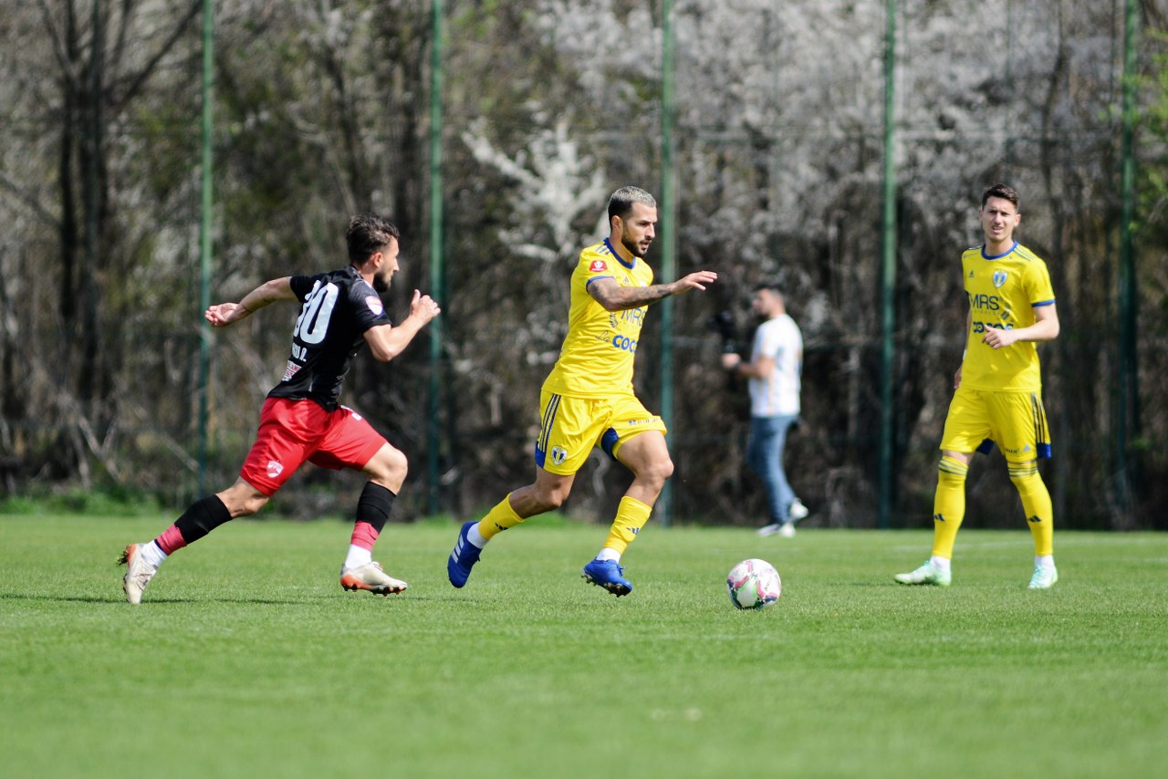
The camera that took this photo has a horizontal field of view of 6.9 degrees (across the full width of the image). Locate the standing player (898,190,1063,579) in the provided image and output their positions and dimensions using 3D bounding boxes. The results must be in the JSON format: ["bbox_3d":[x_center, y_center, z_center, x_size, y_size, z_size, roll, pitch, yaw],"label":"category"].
[{"bbox_3d":[1.800,-0.008,44.500,0.680,1.860,0.500,0,0,32],"label":"standing player"}]

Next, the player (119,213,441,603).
[{"bbox_3d":[-1.269,0.082,40.600,1.300,1.630,0.680,1,0,-18],"label":"player"}]

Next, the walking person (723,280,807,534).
[{"bbox_3d":[1.284,0.152,69.000,0.580,1.790,0.520,0,0,30],"label":"walking person"}]

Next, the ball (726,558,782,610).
[{"bbox_3d":[0.690,0.796,39.400,0.220,0.220,0.220,1,0,0],"label":"ball"}]

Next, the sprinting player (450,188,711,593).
[{"bbox_3d":[-0.006,0.010,40.800,1.100,1.720,0.700,0,0,28],"label":"sprinting player"}]

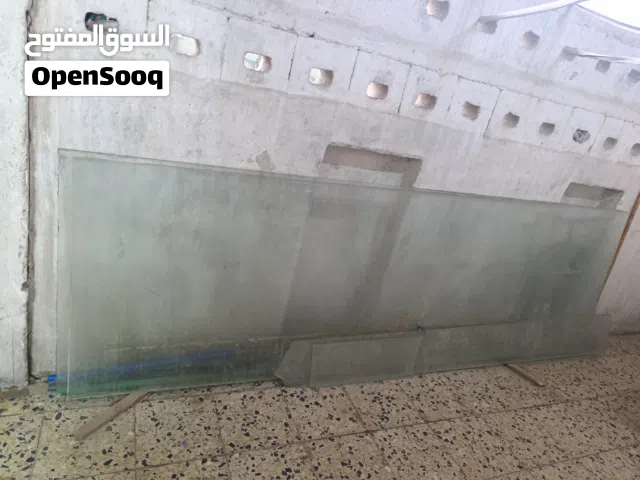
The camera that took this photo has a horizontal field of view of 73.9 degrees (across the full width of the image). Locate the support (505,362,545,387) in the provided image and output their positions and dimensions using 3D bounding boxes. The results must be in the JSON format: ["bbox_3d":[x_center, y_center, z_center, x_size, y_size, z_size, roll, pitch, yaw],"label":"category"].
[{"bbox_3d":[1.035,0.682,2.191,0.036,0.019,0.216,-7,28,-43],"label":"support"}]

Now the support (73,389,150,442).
[{"bbox_3d":[-0.689,0.585,1.448,0.038,0.016,0.286,20,21,20],"label":"support"}]

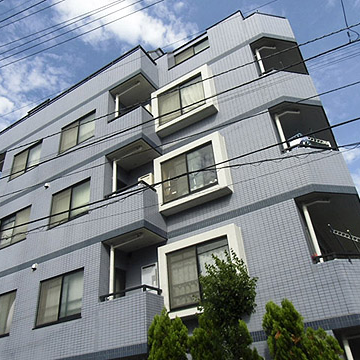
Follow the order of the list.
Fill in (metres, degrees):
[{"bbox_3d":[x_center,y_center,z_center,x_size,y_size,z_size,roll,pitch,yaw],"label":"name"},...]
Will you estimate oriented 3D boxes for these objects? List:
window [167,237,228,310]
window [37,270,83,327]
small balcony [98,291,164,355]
[{"bbox_3d":[0.416,2.041,7.301,1.595,1.304,0.151,-22,-35,24],"label":"window"},{"bbox_3d":[-2.958,2.947,8.280,1.601,1.176,0.140,-22,-35,24],"label":"window"},{"bbox_3d":[-0.950,3.225,7.333,1.304,1.222,1.013,-22,-35,24],"label":"small balcony"}]

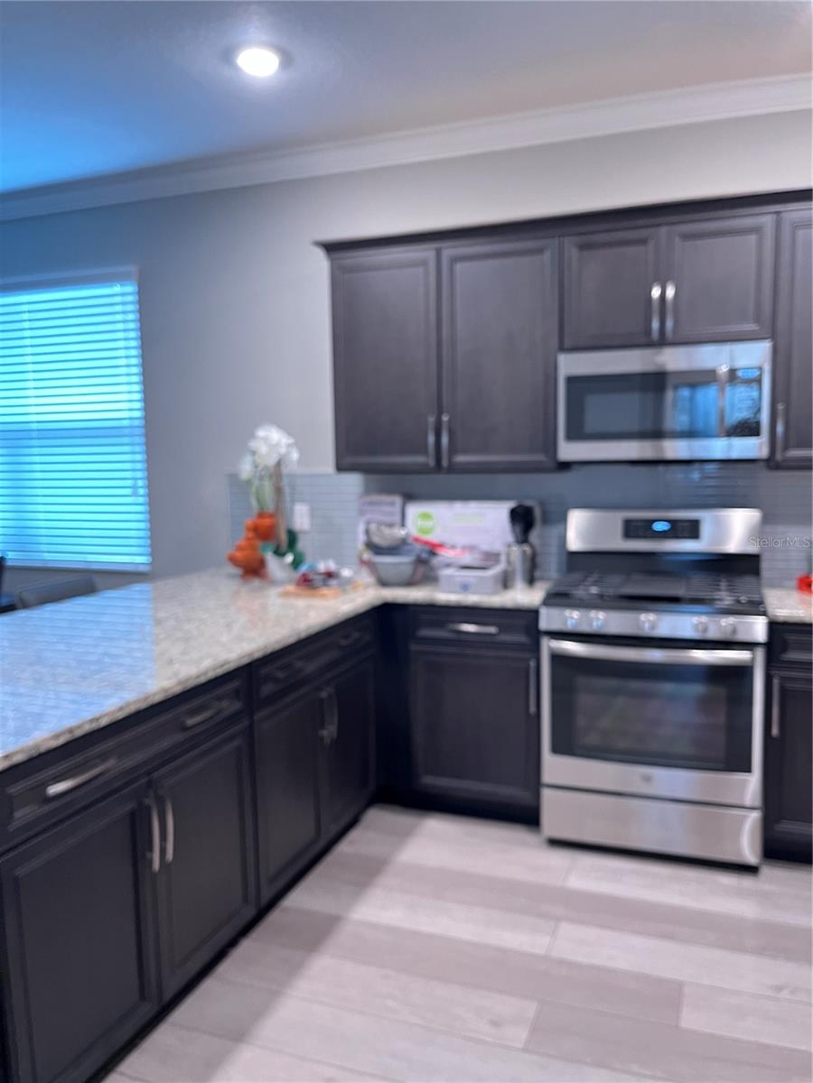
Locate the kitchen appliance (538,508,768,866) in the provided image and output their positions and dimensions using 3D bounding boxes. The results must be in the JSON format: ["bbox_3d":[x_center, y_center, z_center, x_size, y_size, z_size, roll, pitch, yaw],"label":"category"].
[{"bbox_3d":[0.959,0.508,3.157,0.760,1.220,0.710,1,6,20],"label":"kitchen appliance"}]

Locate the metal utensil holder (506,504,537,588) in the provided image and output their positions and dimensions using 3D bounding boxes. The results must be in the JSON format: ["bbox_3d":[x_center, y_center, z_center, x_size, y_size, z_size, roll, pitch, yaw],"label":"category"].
[{"bbox_3d":[0.477,0.020,3.379,0.115,0.340,0.115,1,6,20],"label":"metal utensil holder"}]

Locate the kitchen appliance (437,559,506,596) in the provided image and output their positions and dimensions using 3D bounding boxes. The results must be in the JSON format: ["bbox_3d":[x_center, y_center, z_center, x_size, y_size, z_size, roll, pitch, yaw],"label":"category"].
[{"bbox_3d":[0.275,0.149,3.344,0.235,0.095,0.195,1,6,20],"label":"kitchen appliance"}]

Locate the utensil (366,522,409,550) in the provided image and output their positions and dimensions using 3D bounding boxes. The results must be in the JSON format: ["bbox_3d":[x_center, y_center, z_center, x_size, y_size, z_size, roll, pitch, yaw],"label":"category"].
[{"bbox_3d":[-0.080,-0.024,3.529,0.185,0.110,0.185,-1,5,0],"label":"utensil"}]

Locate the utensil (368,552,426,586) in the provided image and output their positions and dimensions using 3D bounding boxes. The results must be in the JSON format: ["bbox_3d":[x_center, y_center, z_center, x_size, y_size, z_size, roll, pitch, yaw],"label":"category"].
[{"bbox_3d":[-0.030,0.121,3.498,0.225,0.130,0.225,1,6,20],"label":"utensil"}]

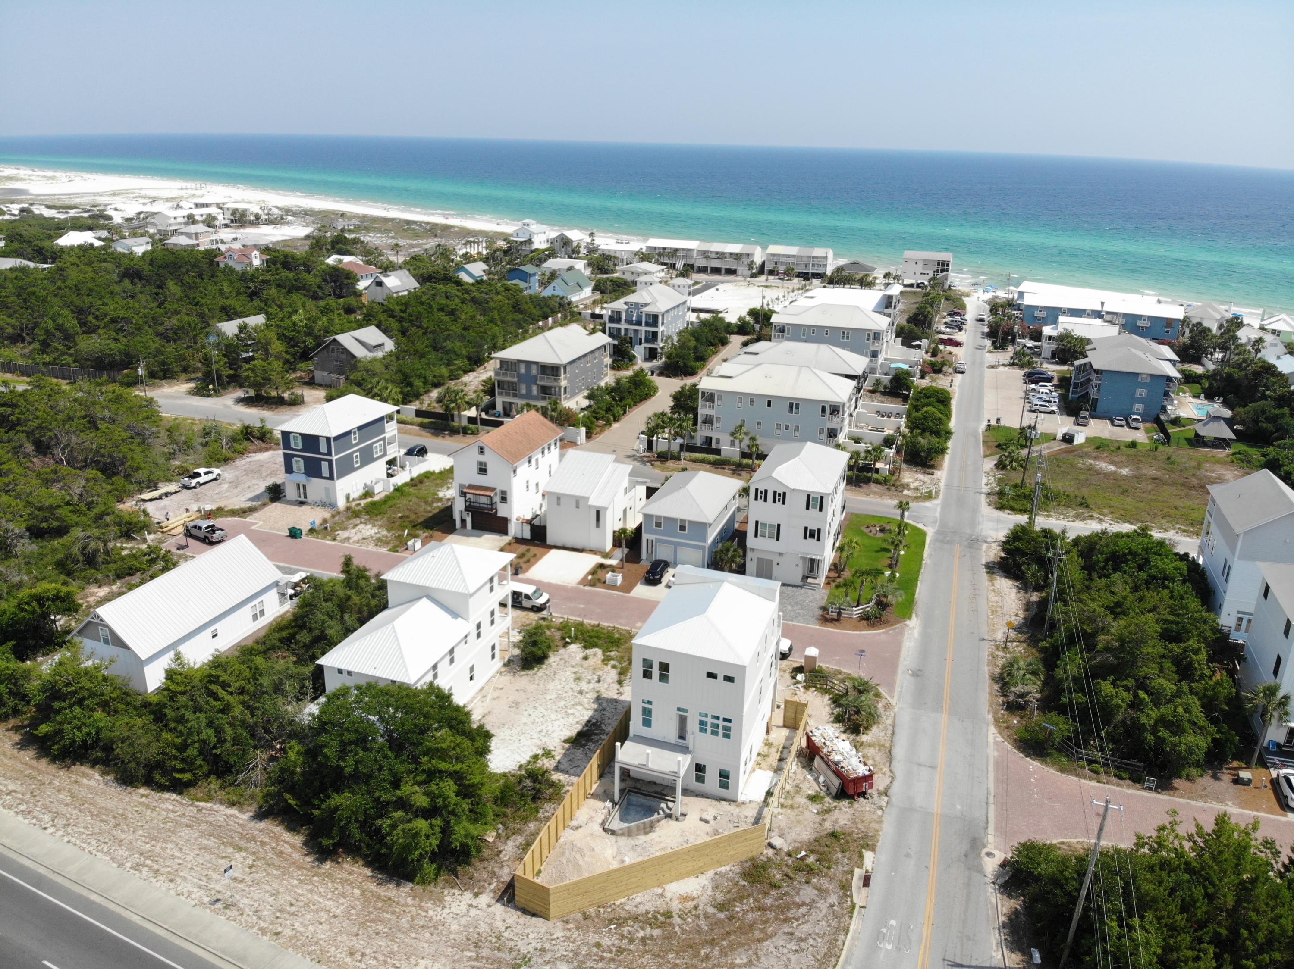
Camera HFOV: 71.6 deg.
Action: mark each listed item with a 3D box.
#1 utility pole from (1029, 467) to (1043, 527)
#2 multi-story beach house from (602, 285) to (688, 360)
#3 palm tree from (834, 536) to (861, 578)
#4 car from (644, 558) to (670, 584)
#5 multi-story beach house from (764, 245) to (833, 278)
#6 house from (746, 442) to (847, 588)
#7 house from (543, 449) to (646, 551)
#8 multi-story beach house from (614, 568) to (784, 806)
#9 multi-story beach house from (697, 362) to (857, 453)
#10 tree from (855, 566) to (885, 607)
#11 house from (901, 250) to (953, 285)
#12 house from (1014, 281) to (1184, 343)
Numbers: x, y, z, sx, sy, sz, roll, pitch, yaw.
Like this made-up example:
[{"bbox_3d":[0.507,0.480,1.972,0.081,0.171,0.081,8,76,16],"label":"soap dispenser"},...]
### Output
[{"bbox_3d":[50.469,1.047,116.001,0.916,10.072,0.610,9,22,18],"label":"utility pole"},{"bbox_3d":[0.333,-38.133,208.174,13.517,14.626,17.753,9,22,19],"label":"multi-story beach house"},{"bbox_3d":[22.997,8.386,103.306,3.052,4.782,2.849,9,22,18],"label":"palm tree"},{"bbox_3d":[1.420,9.619,102.306,1.984,1.750,4.833,9,22,18],"label":"car"},{"bbox_3d":[57.353,-83.930,337.322,22.696,10.289,11.096,8,22,17],"label":"multi-story beach house"},{"bbox_3d":[17.718,2.501,104.814,9.078,13.819,14.626,8,22,17],"label":"house"},{"bbox_3d":[-5.961,0.779,113.267,8.170,9.784,14.626,8,22,16],"label":"house"},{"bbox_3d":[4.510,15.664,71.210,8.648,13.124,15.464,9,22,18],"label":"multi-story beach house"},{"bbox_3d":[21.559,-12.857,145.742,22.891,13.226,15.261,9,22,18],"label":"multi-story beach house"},{"bbox_3d":[24.835,11.726,101.434,3.400,4.700,3.400,8,22,17],"label":"tree"},{"bbox_3d":[97.357,-75.107,313.325,16.000,11.630,12.500,8,22,16],"label":"house"},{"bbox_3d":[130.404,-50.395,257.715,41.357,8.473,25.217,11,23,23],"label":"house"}]

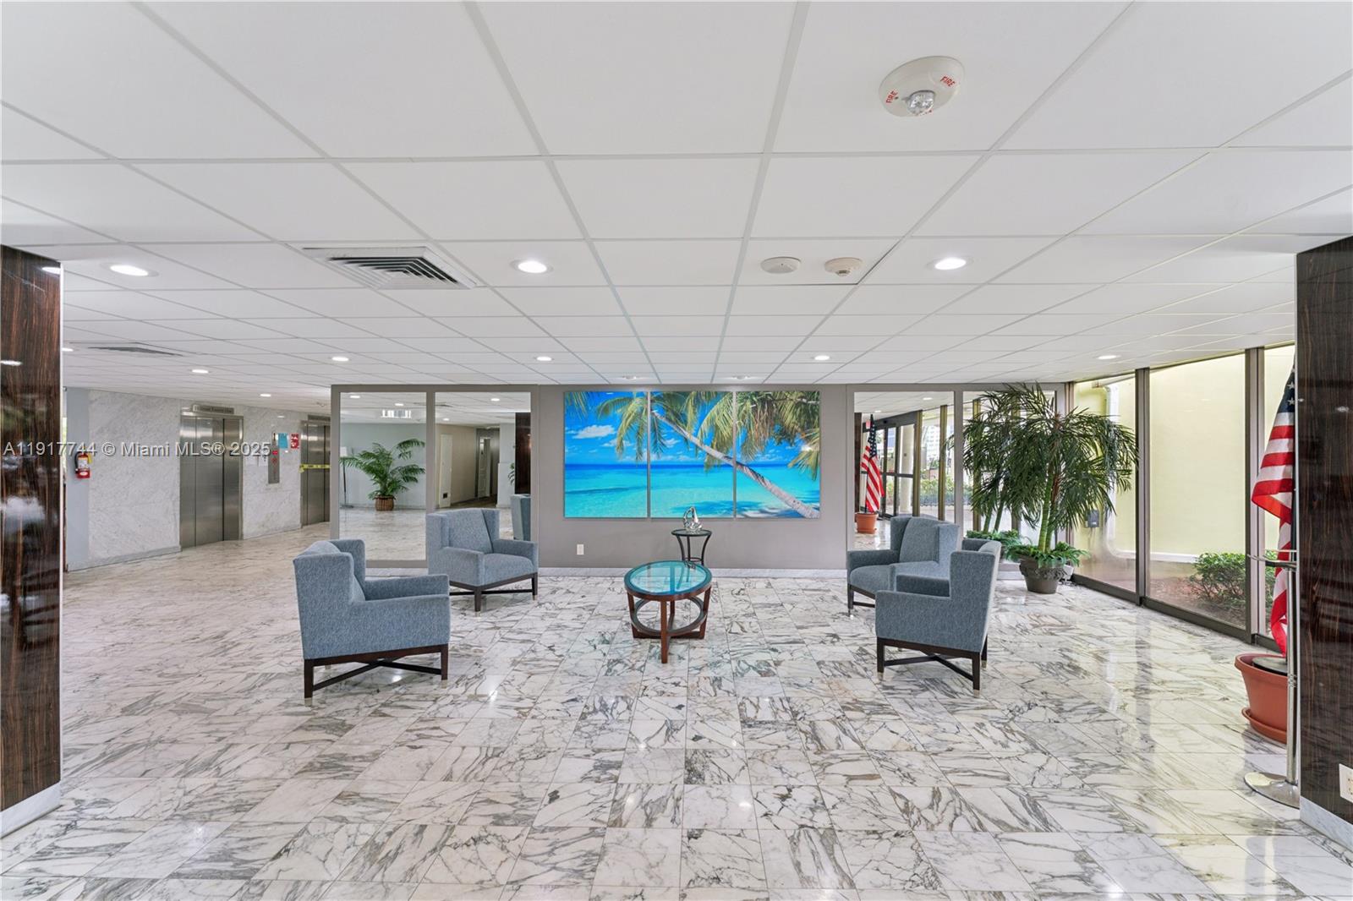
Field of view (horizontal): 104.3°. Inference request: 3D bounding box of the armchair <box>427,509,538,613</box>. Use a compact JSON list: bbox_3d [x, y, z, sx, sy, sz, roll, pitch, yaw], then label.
[{"bbox_3d":[-1.964,1.095,5.321,0.730,0.930,0.680,0,0,32],"label":"armchair"}]

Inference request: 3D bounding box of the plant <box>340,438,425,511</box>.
[{"bbox_3d":[-7.444,0.614,13.300,2.000,1.850,1.800,0,0,1],"label":"plant"}]

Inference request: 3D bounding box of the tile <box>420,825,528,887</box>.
[{"bbox_3d":[-0.755,1.555,2.021,0.310,0.015,0.295,0,0,1],"label":"tile"}]

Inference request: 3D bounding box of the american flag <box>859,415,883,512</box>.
[{"bbox_3d":[3.662,0.267,9.850,0.460,1.800,0.340,0,0,1],"label":"american flag"}]

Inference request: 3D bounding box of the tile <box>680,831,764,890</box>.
[{"bbox_3d":[0.177,1.568,2.022,0.316,0.015,0.293,0,0,1],"label":"tile"}]

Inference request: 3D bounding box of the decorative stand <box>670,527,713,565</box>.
[{"bbox_3d":[0.190,1.245,6.030,0.470,0.630,0.470,0,0,0],"label":"decorative stand"}]

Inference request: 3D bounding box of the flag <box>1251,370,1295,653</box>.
[{"bbox_3d":[3.620,0.290,3.090,0.440,1.830,0.320,0,0,0],"label":"flag"}]

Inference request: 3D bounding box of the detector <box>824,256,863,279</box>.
[{"bbox_3d":[0.736,-0.795,2.296,0.160,0.054,0.160,0,0,1],"label":"detector"}]

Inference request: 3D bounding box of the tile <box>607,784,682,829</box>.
[{"bbox_3d":[-0.127,1.568,2.314,0.315,0.015,0.289,0,0,1],"label":"tile"}]

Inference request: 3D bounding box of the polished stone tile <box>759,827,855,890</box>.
[{"bbox_3d":[0.491,1.568,2.019,0.312,0.015,0.295,0,0,1],"label":"polished stone tile"}]

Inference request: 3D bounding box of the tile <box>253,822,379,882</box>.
[{"bbox_3d":[-1.374,1.556,2.040,0.310,0.015,0.295,0,0,1],"label":"tile"}]

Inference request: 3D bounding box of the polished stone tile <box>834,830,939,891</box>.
[{"bbox_3d":[0.791,1.553,1.991,0.310,0.015,0.295,0,0,1],"label":"polished stone tile"}]

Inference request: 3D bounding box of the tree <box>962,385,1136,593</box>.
[{"bbox_3d":[4.040,0.430,5.800,1.450,2.250,1.250,0,0,0],"label":"tree"}]

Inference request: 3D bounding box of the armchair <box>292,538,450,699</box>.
[{"bbox_3d":[-2.018,1.094,3.628,0.820,0.920,0.680,0,0,-19],"label":"armchair"}]

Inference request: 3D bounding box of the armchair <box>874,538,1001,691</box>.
[{"bbox_3d":[1.834,1.095,3.648,0.730,0.930,0.680,0,0,33],"label":"armchair"}]

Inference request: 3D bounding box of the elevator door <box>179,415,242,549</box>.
[{"bbox_3d":[-7.670,0.500,8.640,0.120,2.120,1.020,0,0,3],"label":"elevator door"}]

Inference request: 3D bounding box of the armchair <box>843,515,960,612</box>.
[{"bbox_3d":[2.038,1.095,4.752,0.730,0.930,0.680,0,0,-17],"label":"armchair"}]

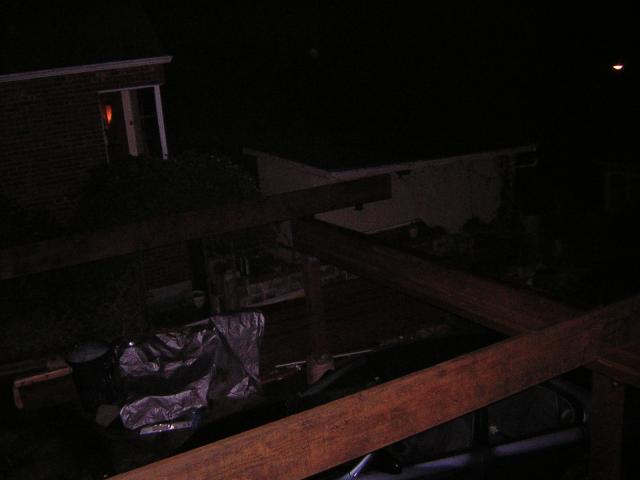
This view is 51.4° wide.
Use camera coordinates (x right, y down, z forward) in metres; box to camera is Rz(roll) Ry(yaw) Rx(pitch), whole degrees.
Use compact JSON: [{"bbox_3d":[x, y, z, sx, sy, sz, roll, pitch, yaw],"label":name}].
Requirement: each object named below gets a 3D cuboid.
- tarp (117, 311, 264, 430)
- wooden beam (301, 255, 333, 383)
[{"bbox_3d":[-1.593,1.509,8.174,1.600,0.870,0.620,-13,18,-27],"label":"tarp"},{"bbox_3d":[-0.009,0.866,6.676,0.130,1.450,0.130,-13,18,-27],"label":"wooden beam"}]

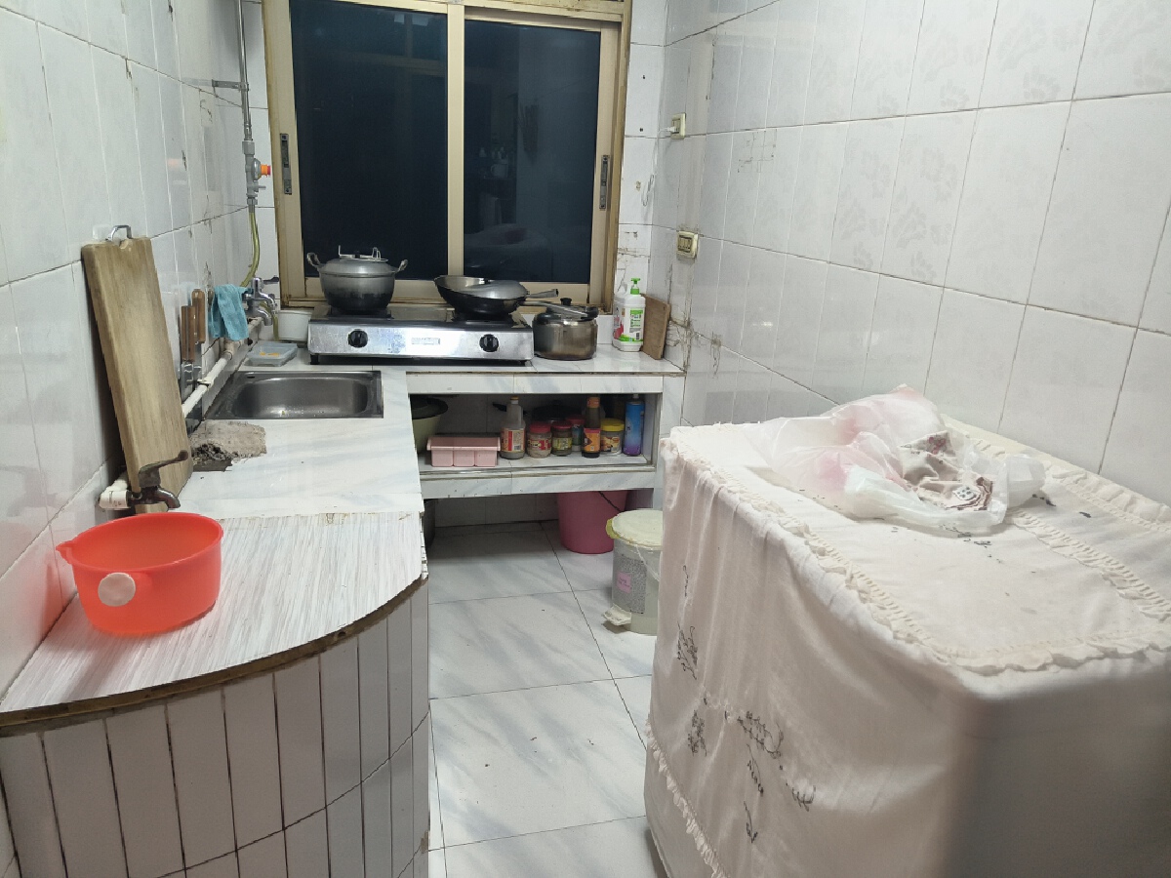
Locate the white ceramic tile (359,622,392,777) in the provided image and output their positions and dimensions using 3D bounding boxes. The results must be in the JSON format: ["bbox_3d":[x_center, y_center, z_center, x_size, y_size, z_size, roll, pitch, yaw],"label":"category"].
[{"bbox_3d":[-0.305,0.370,1.152,0.009,0.240,0.060,12,20,26],"label":"white ceramic tile"}]

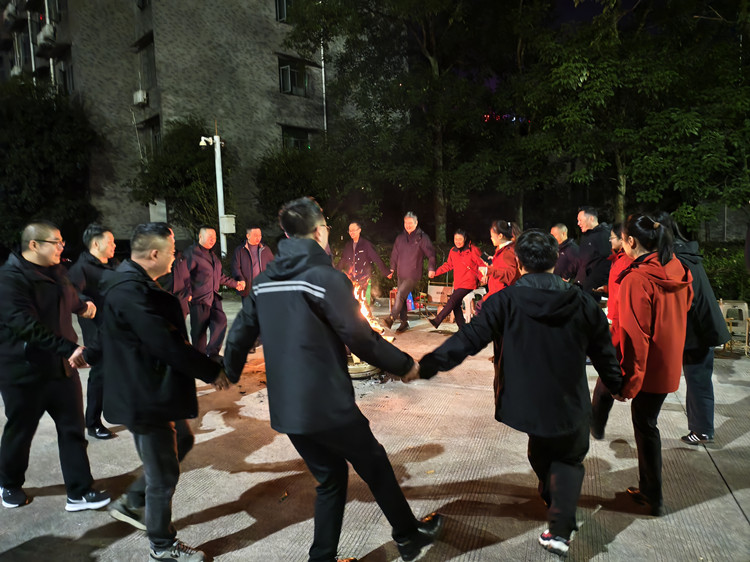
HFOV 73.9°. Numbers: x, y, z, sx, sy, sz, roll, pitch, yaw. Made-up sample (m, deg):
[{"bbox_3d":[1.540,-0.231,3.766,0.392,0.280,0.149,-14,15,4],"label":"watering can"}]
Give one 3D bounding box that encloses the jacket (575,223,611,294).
[{"bbox_3d":[2.127,-0.165,4.850,0.380,0.750,0.550,0,6,19],"label":"jacket"}]

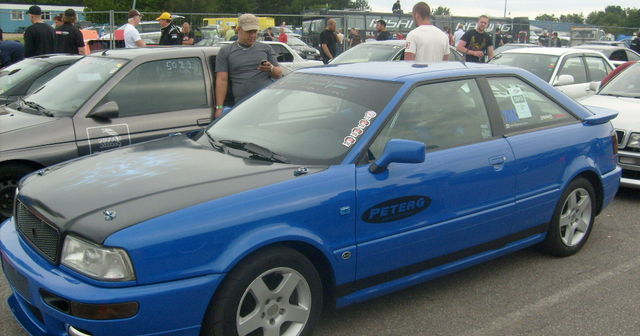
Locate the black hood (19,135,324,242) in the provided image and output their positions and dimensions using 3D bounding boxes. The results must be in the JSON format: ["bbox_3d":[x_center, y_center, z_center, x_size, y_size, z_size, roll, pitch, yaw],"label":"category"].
[{"bbox_3d":[-0.841,0.023,3.331,1.280,0.240,1.360,-9,15,-38],"label":"black hood"}]

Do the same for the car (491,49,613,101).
[{"bbox_3d":[3.300,-1.162,9.897,4.600,1.400,1.750,-9,15,-39],"label":"car"}]

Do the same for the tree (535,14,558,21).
[{"bbox_3d":[51.578,-32.147,148.013,5.632,5.770,5.632,4,13,18],"label":"tree"}]

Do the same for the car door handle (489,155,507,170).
[{"bbox_3d":[1.043,-0.024,3.815,0.165,0.095,0.040,-9,15,-37],"label":"car door handle"}]

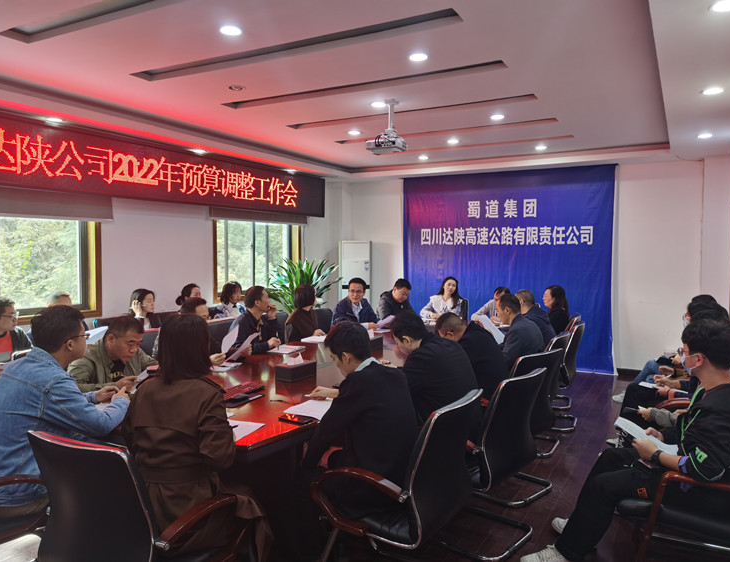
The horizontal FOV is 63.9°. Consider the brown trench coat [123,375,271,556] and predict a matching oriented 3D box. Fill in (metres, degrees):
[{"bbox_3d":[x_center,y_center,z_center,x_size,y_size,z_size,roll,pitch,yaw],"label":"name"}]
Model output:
[{"bbox_3d":[-0.642,0.695,2.230,0.490,0.700,0.500,1,3,25],"label":"brown trench coat"}]

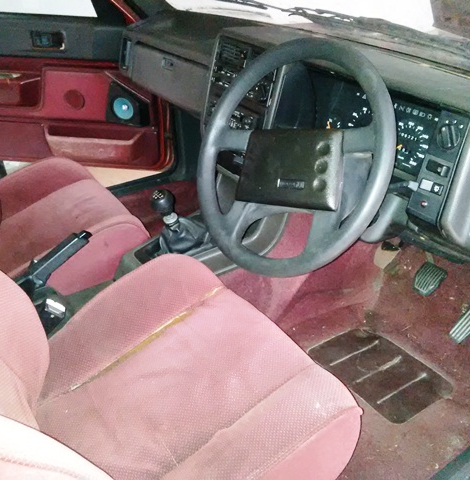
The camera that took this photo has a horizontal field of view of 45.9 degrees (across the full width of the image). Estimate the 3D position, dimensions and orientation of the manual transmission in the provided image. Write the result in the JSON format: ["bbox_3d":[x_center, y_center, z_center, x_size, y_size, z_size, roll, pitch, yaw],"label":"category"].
[{"bbox_3d":[-0.116,-0.055,1.225,0.130,0.160,0.090,-24,41,-34],"label":"manual transmission"}]

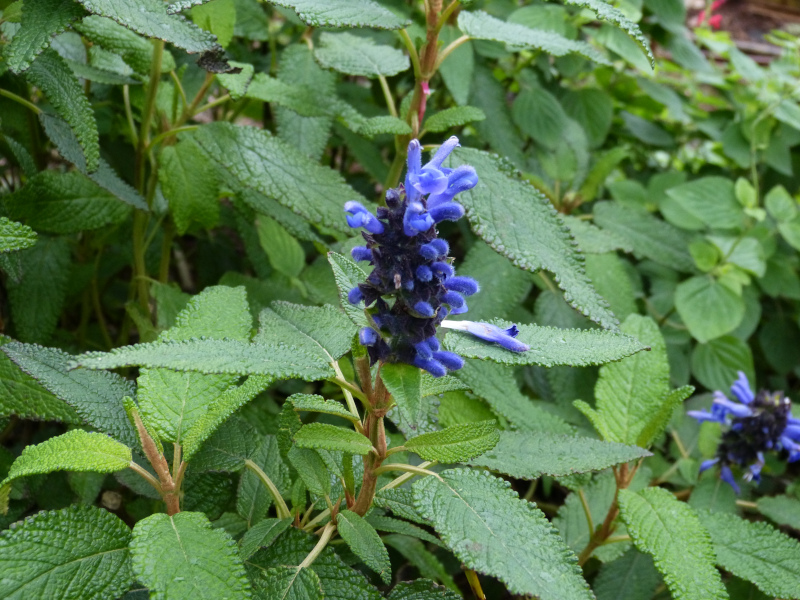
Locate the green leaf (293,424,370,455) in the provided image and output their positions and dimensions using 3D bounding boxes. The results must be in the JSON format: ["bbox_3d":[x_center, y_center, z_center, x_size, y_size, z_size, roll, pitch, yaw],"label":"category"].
[{"bbox_3d":[-0.022,0.049,0.442,0.029,0.005,0.014,13,41,-22],"label":"green leaf"}]

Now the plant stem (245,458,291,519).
[{"bbox_3d":[-0.053,0.076,0.522,0.008,0.031,0.006,-38,-10,0],"label":"plant stem"}]

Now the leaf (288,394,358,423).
[{"bbox_3d":[-0.030,0.043,0.505,0.034,0.007,0.013,17,14,-36],"label":"leaf"}]

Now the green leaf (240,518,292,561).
[{"bbox_3d":[-0.046,0.083,0.450,0.022,0.004,0.012,-33,40,-27],"label":"green leaf"}]

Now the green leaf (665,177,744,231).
[{"bbox_3d":[0.187,-0.058,0.795,0.052,0.008,0.036,17,53,-11],"label":"green leaf"}]

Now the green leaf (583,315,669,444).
[{"bbox_3d":[0.096,0.033,0.540,0.034,0.057,0.010,9,-21,3],"label":"green leaf"}]

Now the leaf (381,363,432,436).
[{"bbox_3d":[0.001,0.032,0.439,0.017,0.006,0.030,-11,66,-9],"label":"leaf"}]

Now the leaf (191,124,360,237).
[{"bbox_3d":[-0.062,-0.060,0.635,0.112,0.013,0.040,25,39,27],"label":"leaf"}]

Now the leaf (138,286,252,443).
[{"bbox_3d":[-0.083,0.025,0.530,0.043,0.014,0.070,8,65,3],"label":"leaf"}]

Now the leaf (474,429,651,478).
[{"bbox_3d":[0.067,0.065,0.540,0.082,0.007,0.031,0,28,-14],"label":"leaf"}]

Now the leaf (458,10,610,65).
[{"bbox_3d":[0.063,-0.123,0.610,0.072,0.013,0.028,16,32,16],"label":"leaf"}]

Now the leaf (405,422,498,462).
[{"bbox_3d":[0.018,0.048,0.446,0.033,0.006,0.015,-12,53,9],"label":"leaf"}]

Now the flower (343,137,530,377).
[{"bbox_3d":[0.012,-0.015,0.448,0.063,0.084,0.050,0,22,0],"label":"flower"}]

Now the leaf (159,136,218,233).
[{"bbox_3d":[-0.108,-0.056,0.650,0.030,0.010,0.049,-1,66,-3],"label":"leaf"}]

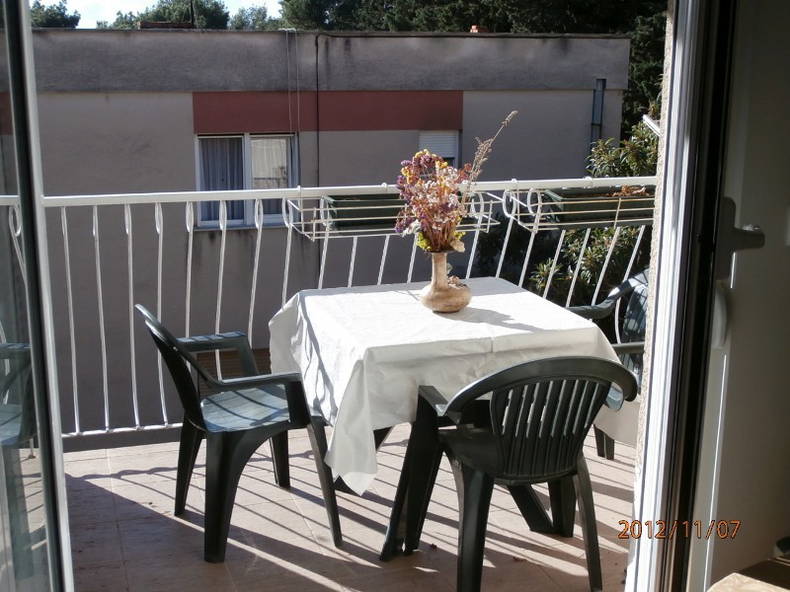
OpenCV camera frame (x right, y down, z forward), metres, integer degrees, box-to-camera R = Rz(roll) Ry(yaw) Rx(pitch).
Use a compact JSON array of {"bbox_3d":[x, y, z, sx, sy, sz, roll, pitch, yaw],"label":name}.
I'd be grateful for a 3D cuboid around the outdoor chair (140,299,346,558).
[{"bbox_3d":[-0.532,0.392,3.472,0.575,0.800,0.560,-6,15,-24],"label":"outdoor chair"}]

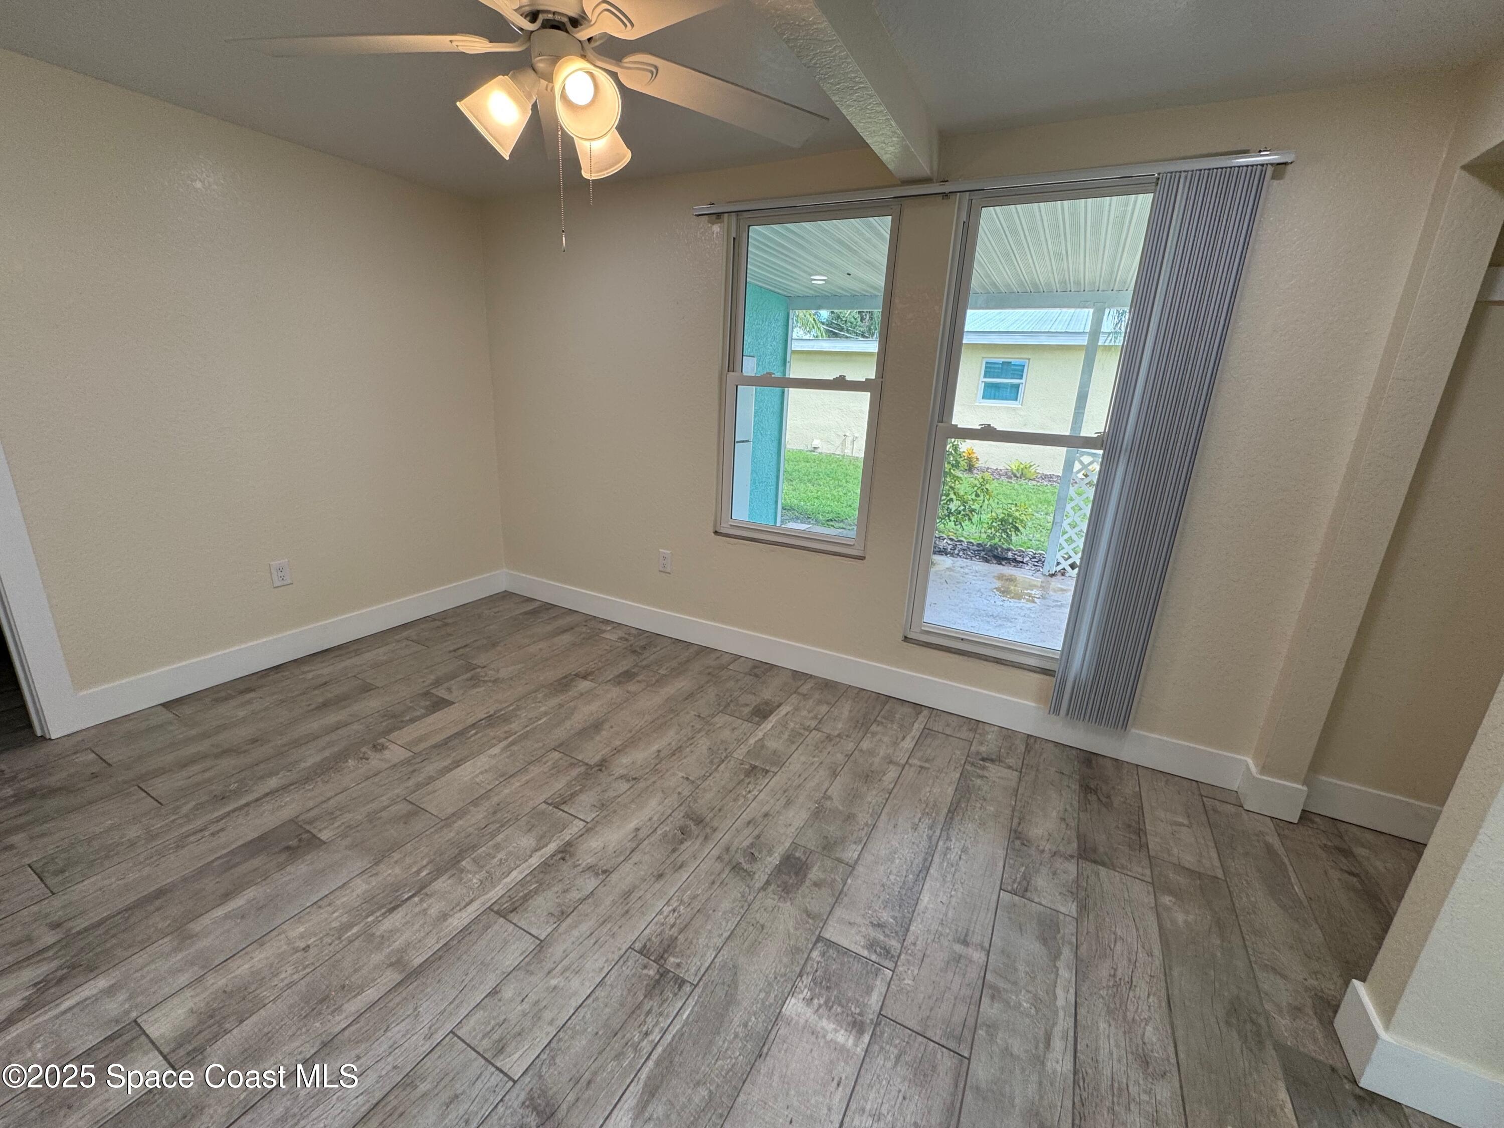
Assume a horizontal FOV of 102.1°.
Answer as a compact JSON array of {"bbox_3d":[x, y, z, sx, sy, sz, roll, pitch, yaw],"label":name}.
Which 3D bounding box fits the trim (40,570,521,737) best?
[{"bbox_3d":[-2.140,0.348,3.188,0.016,0.141,2.116,11,18,26],"label":"trim"}]

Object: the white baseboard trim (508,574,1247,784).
[{"bbox_3d":[0.112,0.457,3.203,4.006,0.141,0.016,11,18,26],"label":"white baseboard trim"}]

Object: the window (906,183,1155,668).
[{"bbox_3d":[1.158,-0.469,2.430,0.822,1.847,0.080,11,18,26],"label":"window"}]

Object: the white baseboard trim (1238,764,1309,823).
[{"bbox_3d":[1.907,0.831,2.231,0.151,0.141,0.122,11,18,26],"label":"white baseboard trim"}]

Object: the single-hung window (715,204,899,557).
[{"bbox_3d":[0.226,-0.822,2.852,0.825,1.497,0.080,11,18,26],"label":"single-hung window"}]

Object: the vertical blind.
[{"bbox_3d":[1.412,-0.307,2.208,0.279,1.938,0.090,11,18,26],"label":"vertical blind"}]

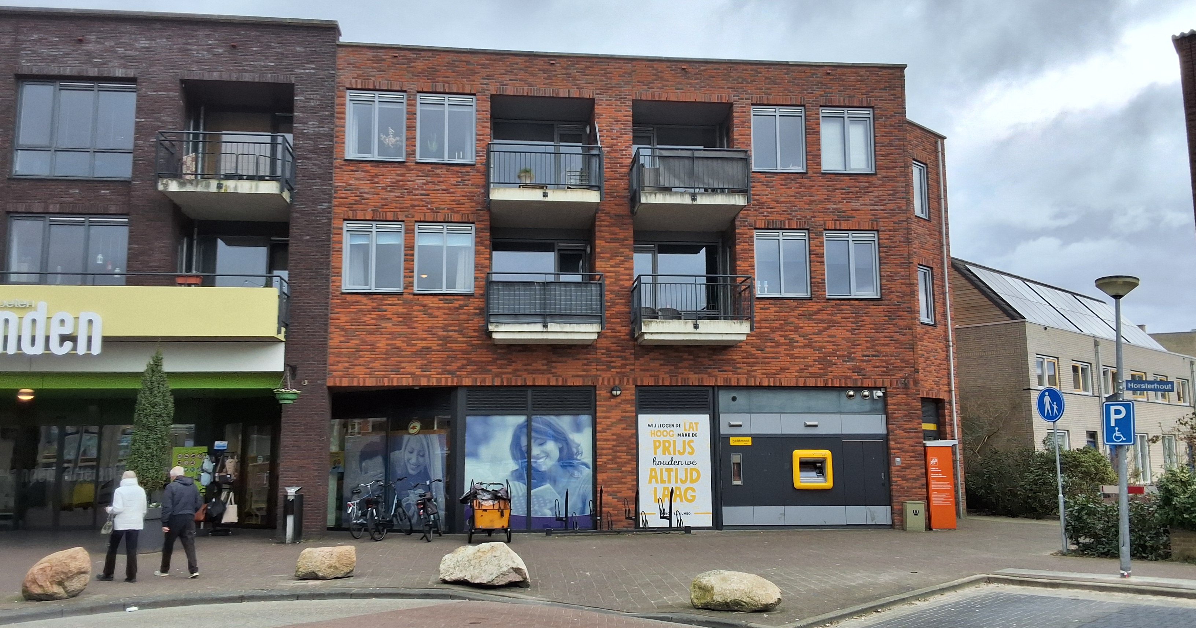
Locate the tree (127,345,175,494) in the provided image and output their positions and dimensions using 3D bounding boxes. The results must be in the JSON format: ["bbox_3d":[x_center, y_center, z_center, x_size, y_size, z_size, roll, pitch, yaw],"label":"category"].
[{"bbox_3d":[-8.584,2.064,18.597,0.790,2.714,0.790,1,-6,-6],"label":"tree"}]

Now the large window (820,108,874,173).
[{"bbox_3d":[5.934,-4.116,23.105,1.271,1.560,0.120,1,-6,-6],"label":"large window"}]

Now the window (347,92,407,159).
[{"bbox_3d":[-5.009,-4.226,21.876,1.352,1.595,0.120,1,-6,-6],"label":"window"}]

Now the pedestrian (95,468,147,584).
[{"bbox_3d":[-7.174,3.176,14.550,0.520,1.620,0.520,-5,-9,32],"label":"pedestrian"}]

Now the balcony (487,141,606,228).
[{"bbox_3d":[-1.286,-2.902,22.424,2.513,1.243,2.989,1,-6,-6],"label":"balcony"}]

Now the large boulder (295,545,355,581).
[{"bbox_3d":[-4.181,3.815,14.850,0.890,0.450,0.650,1,-8,-6],"label":"large boulder"}]

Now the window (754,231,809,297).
[{"bbox_3d":[4.246,-1.147,22.352,1.307,1.596,0.150,1,-8,-6],"label":"window"}]

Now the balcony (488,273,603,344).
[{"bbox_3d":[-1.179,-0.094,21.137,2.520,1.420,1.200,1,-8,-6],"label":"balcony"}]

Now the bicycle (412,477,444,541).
[{"bbox_3d":[-3.439,4.058,20.029,0.620,1.160,1.800,0,-8,-1],"label":"bicycle"}]

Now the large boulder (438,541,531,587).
[{"bbox_3d":[-1.672,3.675,14.250,1.280,0.540,0.880,1,-8,-6],"label":"large boulder"}]

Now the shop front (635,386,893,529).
[{"bbox_3d":[3.720,3.223,21.766,5.880,3.200,0.300,1,-8,-6],"label":"shop front"}]

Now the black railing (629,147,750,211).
[{"bbox_3d":[2.083,-2.957,21.817,2.540,1.240,1.070,1,-8,-6],"label":"black railing"}]

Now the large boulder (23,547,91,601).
[{"bbox_3d":[-7.622,3.633,13.646,0.848,0.679,0.640,2,-6,-19],"label":"large boulder"}]

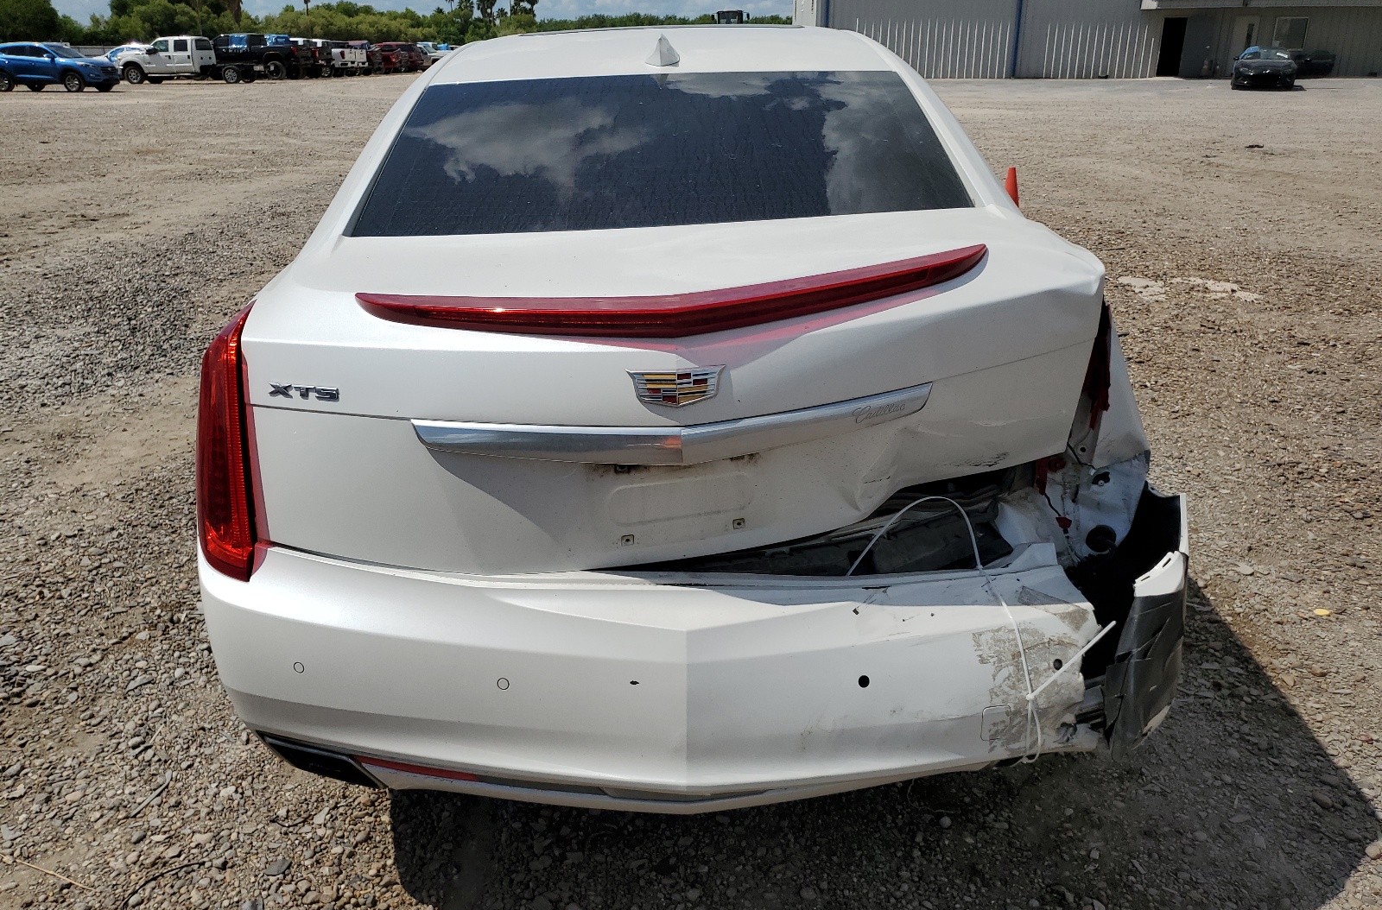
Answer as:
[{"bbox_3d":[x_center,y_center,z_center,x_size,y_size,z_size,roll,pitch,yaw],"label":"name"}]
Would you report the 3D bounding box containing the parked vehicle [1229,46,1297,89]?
[{"bbox_3d":[19.202,-13.131,35.101,1.780,1.260,4.100,10,24,24],"label":"parked vehicle"}]

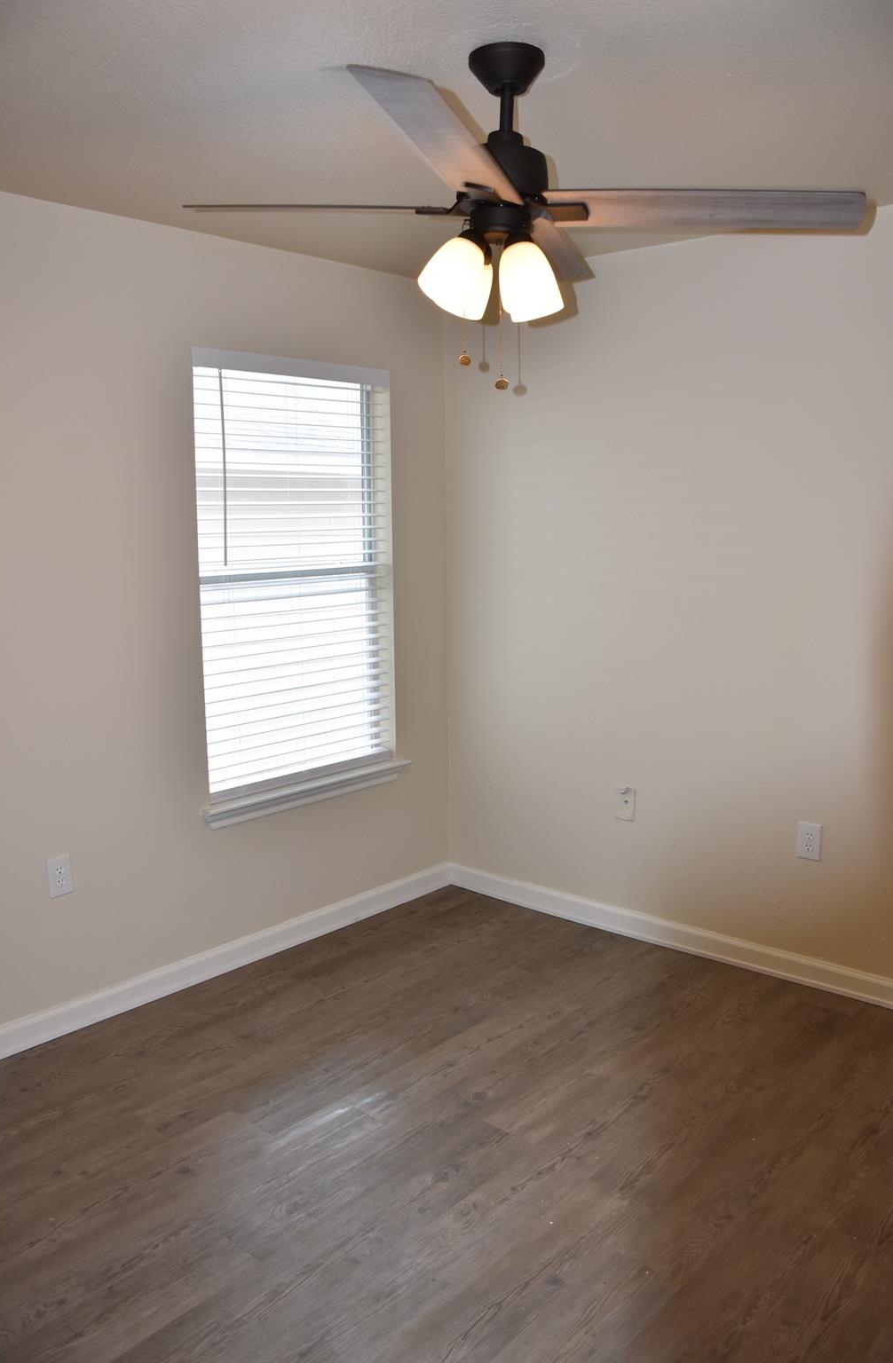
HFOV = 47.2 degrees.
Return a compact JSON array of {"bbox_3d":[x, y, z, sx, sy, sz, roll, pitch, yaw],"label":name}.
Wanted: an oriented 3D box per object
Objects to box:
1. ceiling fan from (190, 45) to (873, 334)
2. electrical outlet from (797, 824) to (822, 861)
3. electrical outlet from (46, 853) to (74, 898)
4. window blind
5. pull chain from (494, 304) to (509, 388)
[{"bbox_3d":[0.110,-0.958,2.017,1.280,0.520,1.280,2,10,16],"label":"ceiling fan"},{"bbox_3d":[1.210,0.534,3.412,0.080,0.122,0.010,7,12,38],"label":"electrical outlet"},{"bbox_3d":[-1.183,0.598,3.137,0.010,0.121,0.076,9,14,44],"label":"electrical outlet"},{"bbox_3d":[-0.516,-0.378,3.712,0.060,1.510,0.855,9,14,44],"label":"window blind"},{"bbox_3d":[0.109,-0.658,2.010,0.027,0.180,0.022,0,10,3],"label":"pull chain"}]

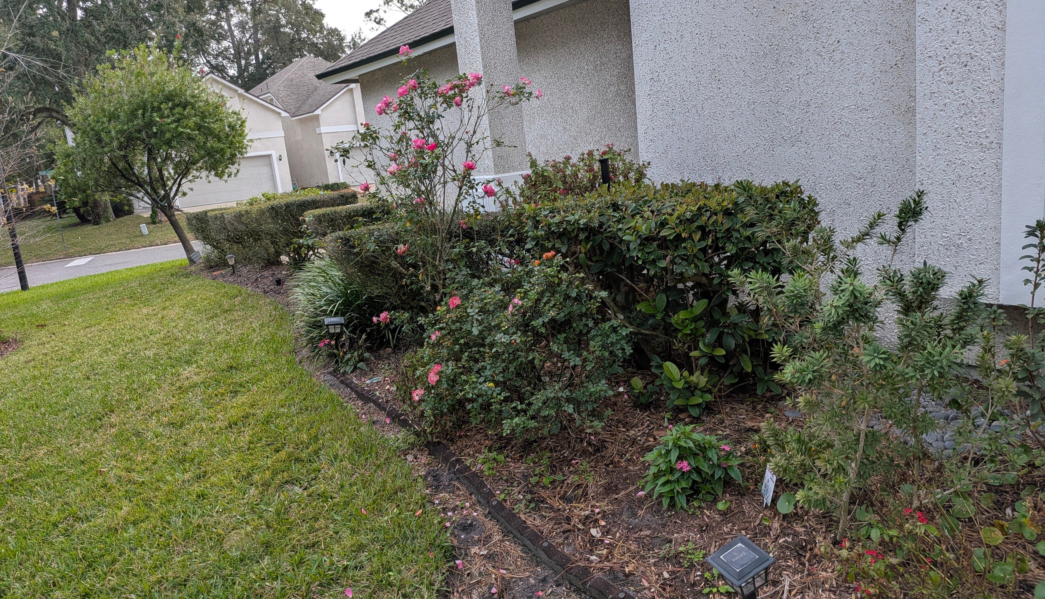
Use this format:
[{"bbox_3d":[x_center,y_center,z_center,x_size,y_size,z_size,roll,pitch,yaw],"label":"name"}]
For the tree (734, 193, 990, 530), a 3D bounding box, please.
[{"bbox_3d":[1.159,0.220,2.644,0.860,1.220,0.800,-6,11,0],"label":"tree"}]

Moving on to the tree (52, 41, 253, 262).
[{"bbox_3d":[-6.913,-2.668,13.708,3.350,4.250,3.300,-6,11,0],"label":"tree"}]

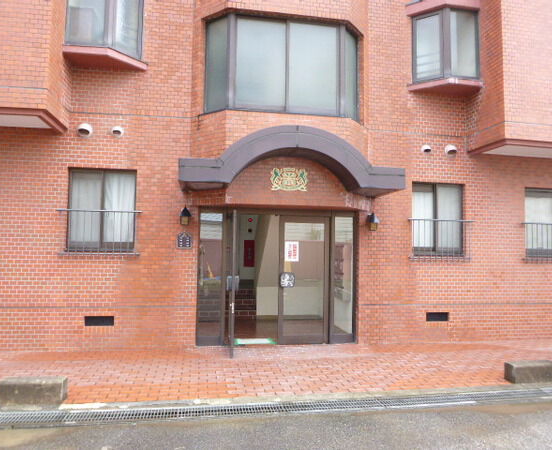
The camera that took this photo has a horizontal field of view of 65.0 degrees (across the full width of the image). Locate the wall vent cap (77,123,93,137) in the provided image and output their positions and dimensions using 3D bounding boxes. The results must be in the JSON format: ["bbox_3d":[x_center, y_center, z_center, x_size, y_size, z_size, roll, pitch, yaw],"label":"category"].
[{"bbox_3d":[-2.800,-1.385,6.351,0.205,0.200,0.130,1,-4,-10],"label":"wall vent cap"}]

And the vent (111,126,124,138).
[{"bbox_3d":[-2.351,-1.382,6.440,0.165,0.160,0.110,1,-4,-10],"label":"vent"}]

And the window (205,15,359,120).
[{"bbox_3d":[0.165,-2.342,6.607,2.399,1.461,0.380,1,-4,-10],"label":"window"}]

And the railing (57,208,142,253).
[{"bbox_3d":[-2.558,0.109,6.288,1.166,0.643,0.110,1,-4,-10],"label":"railing"}]

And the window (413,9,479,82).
[{"bbox_3d":[2.863,-2.982,7.331,1.038,1.206,0.360,1,-4,-10],"label":"window"}]

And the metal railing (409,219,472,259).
[{"bbox_3d":[2.752,0.245,7.214,1.166,0.643,0.110,1,-4,-10],"label":"metal railing"}]

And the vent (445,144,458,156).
[{"bbox_3d":[2.978,-1.248,7.360,0.205,0.200,0.130,1,-4,-10],"label":"vent"}]

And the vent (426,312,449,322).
[{"bbox_3d":[2.680,1.530,7.191,0.395,0.145,0.050,1,-4,-10],"label":"vent"}]

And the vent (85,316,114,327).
[{"bbox_3d":[-2.550,1.398,6.278,0.402,0.145,0.050,1,-4,-10],"label":"vent"}]

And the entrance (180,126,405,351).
[{"bbox_3d":[0.180,0.266,6.320,3.112,3.179,1.050,1,-4,-10],"label":"entrance"}]

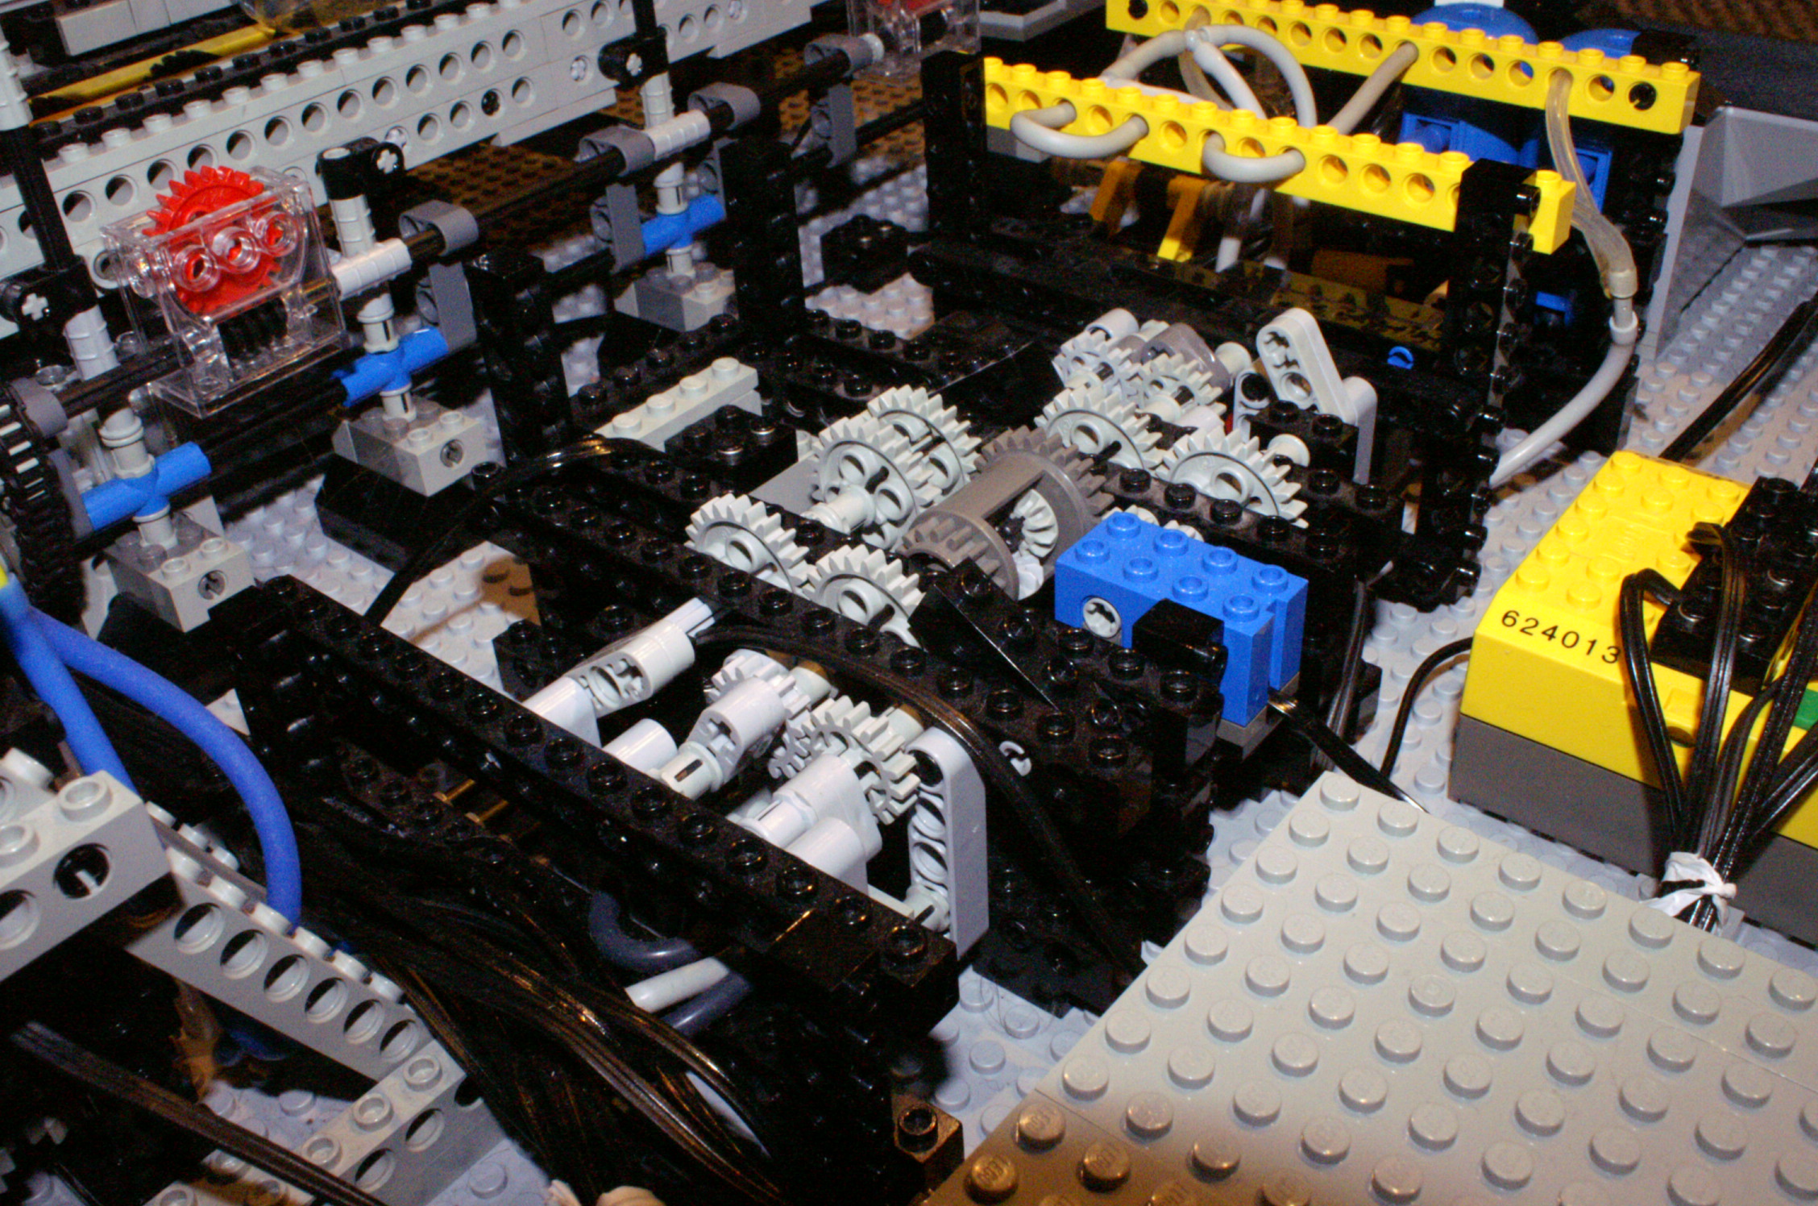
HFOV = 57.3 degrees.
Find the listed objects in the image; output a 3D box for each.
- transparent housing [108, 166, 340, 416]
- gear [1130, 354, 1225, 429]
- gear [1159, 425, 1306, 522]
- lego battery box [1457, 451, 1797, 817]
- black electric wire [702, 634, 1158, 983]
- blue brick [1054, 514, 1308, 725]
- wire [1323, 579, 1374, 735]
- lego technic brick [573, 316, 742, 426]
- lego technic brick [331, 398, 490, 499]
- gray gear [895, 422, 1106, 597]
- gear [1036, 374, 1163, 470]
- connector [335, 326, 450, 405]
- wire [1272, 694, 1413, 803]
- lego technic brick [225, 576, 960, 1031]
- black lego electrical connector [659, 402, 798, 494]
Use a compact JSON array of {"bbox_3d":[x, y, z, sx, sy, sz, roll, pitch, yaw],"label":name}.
[{"bbox_3d":[-0.121,-0.055,0.296,0.017,0.033,0.032,23,43,31],"label":"transparent housing"},{"bbox_3d":[0.046,-0.034,0.286,0.017,0.017,0.008,23,43,32],"label":"gear"},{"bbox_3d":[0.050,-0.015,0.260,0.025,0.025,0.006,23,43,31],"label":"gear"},{"bbox_3d":[0.134,0.015,0.253,0.082,0.040,0.056,23,43,32],"label":"lego battery box"},{"bbox_3d":[-0.001,0.024,0.225,0.079,0.034,0.008,23,43,32],"label":"black electric wire"},{"bbox_3d":[0.038,0.001,0.237,0.032,0.018,0.016,23,43,31],"label":"blue brick"},{"bbox_3d":[0.067,0.009,0.251,0.005,0.029,0.004,23,43,31],"label":"wire"},{"bbox_3d":[-0.041,-0.040,0.297,0.008,0.011,0.048,23,43,32],"label":"lego technic brick"},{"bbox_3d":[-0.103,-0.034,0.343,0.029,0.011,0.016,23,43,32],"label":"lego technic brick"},{"bbox_3d":[0.013,-0.009,0.255,0.025,0.025,0.032,23,43,31],"label":"gray gear"},{"bbox_3d":[0.032,-0.023,0.271,0.025,0.025,0.008,23,43,32],"label":"gear"},{"bbox_3d":[-0.104,-0.047,0.336,0.008,0.009,0.025,23,43,32],"label":"connector"},{"bbox_3d":[0.061,0.021,0.230,0.025,0.011,0.006,23,43,32],"label":"wire"},{"bbox_3d":[-0.046,0.022,0.216,0.128,0.011,0.008,23,43,32],"label":"lego technic brick"},{"bbox_3d":[-0.030,-0.027,0.286,0.016,0.008,0.016,23,43,31],"label":"black lego electrical connector"}]

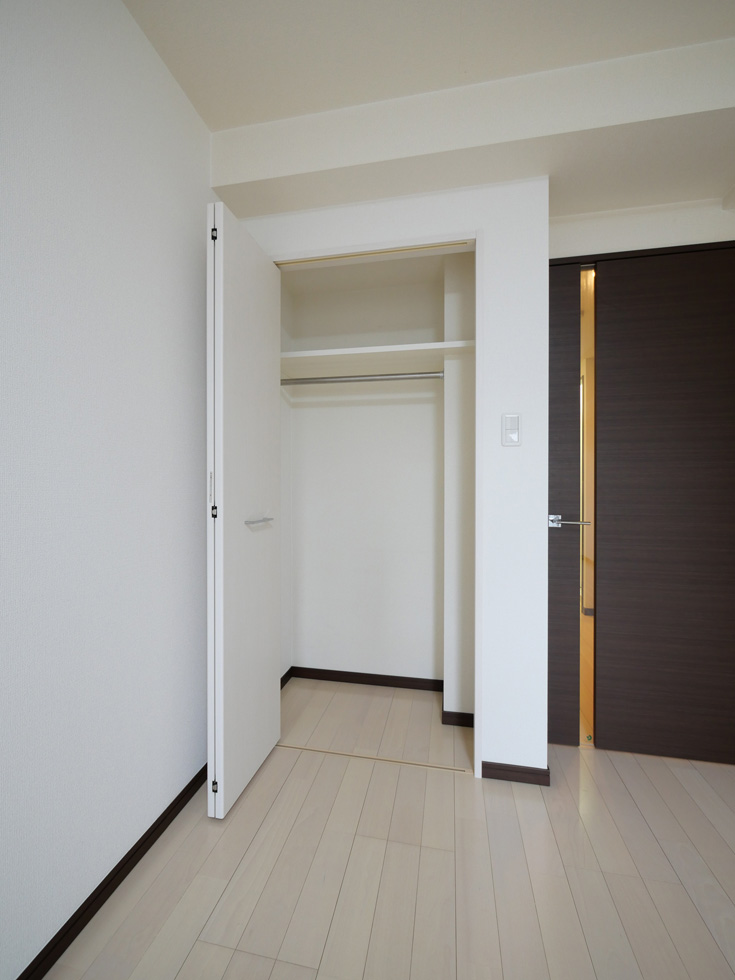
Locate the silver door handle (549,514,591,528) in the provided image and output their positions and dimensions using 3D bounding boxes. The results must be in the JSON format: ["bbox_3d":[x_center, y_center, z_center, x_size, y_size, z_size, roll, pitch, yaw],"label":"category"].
[{"bbox_3d":[0.824,0.132,1.617,0.144,0.051,0.058,0,0,11],"label":"silver door handle"}]

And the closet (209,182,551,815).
[{"bbox_3d":[0.097,-0.027,1.665,1.182,2.193,0.955,0,0,11],"label":"closet"}]

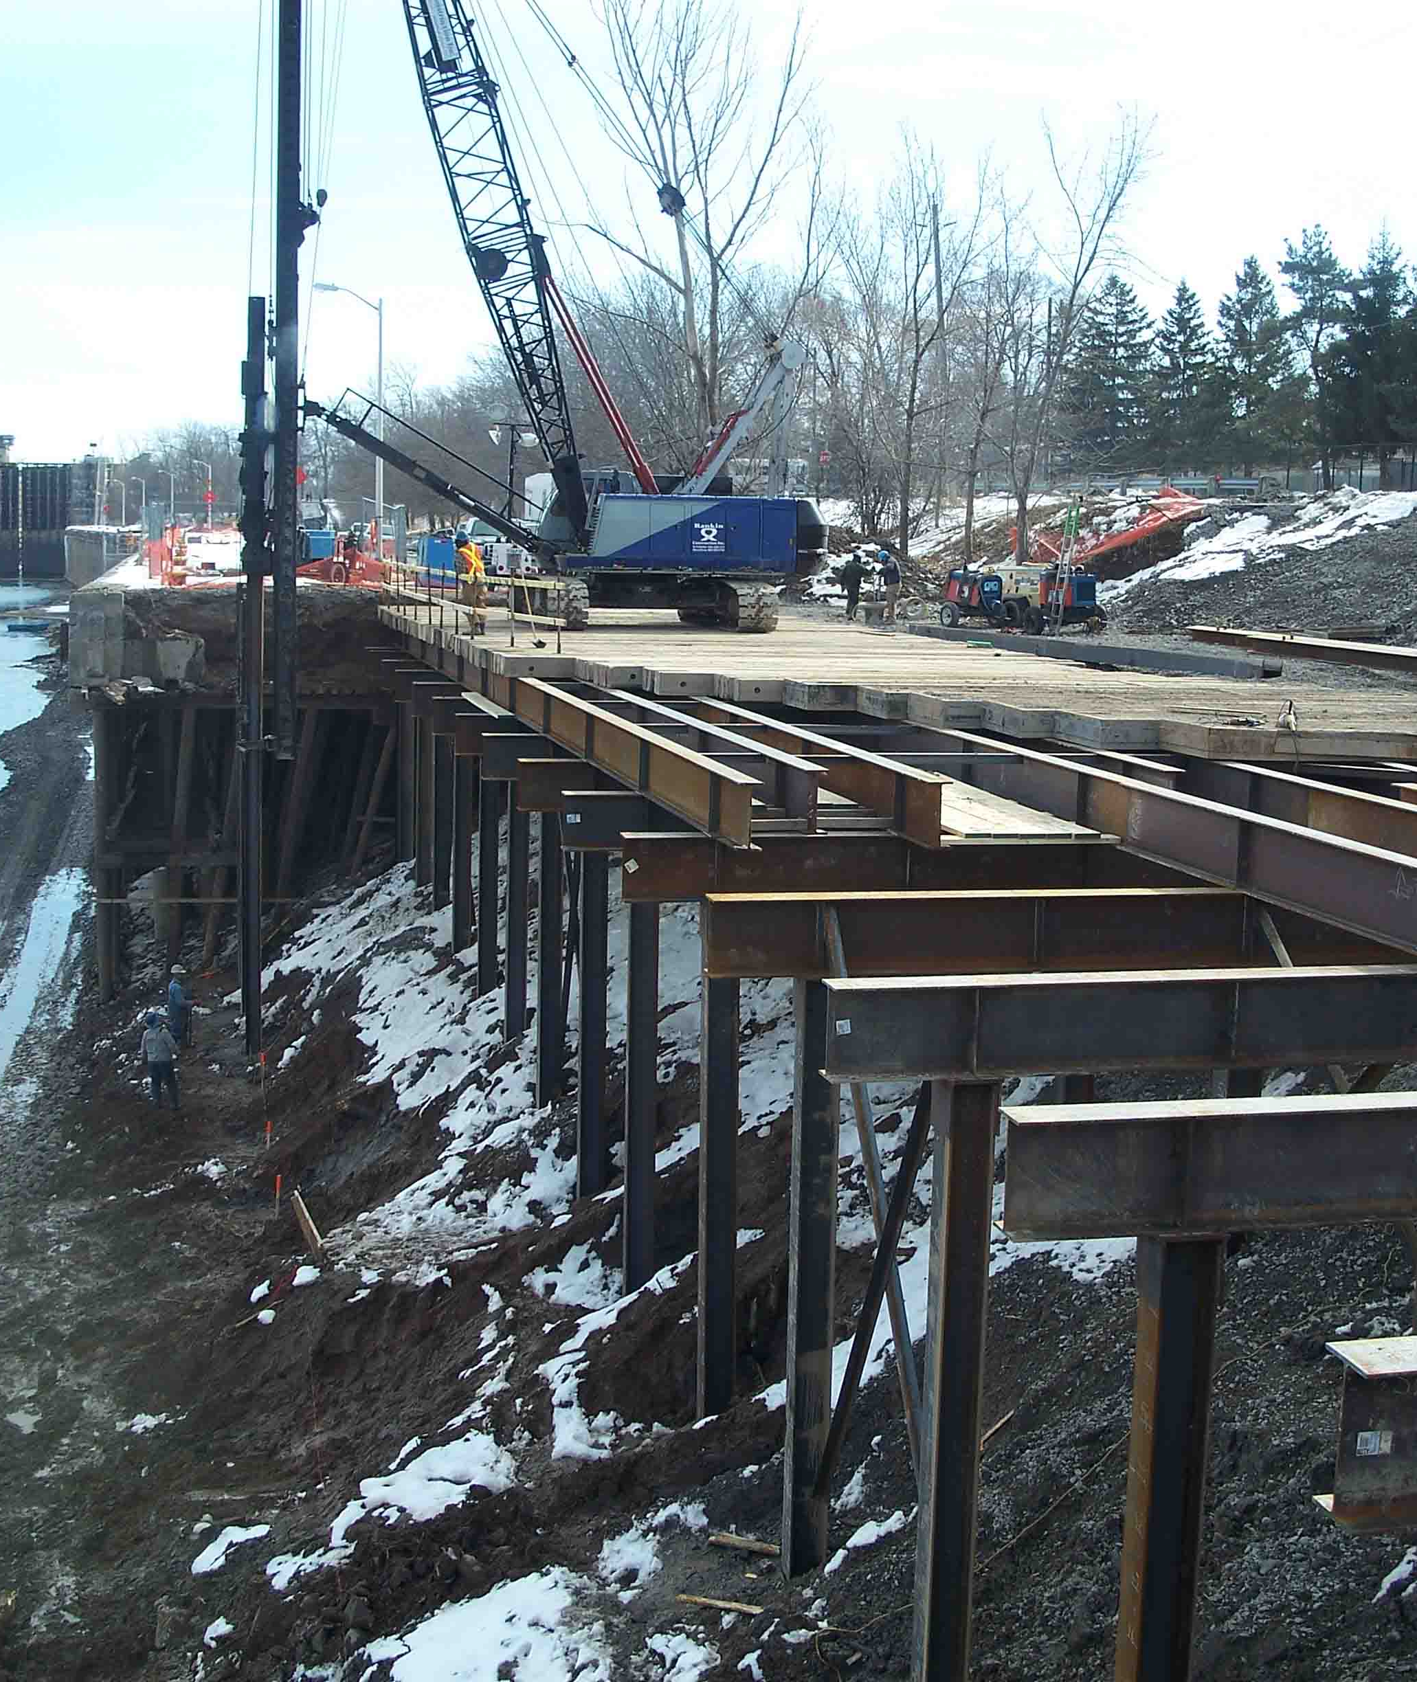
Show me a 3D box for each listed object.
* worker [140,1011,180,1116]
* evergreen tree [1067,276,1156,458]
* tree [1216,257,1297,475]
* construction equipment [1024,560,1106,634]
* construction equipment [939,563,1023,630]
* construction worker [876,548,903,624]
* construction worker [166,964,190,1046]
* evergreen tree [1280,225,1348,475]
[{"bbox_3d":[-9.491,3.827,41.500,0.600,1.713,0.420,3,8,8],"label":"worker"},{"bbox_3d":[20.160,-23.272,120.000,4.400,9.480,4.400,3,8,9],"label":"evergreen tree"},{"bbox_3d":[24.735,-21.257,108.000,3.600,9.780,3.600,3,8,13],"label":"tree"},{"bbox_3d":[7.569,-5.158,50.800,1.250,1.454,1.300,-4,10,-34],"label":"construction equipment"},{"bbox_3d":[5.972,-5.382,52.600,1.200,1.347,1.500,-5,10,-39],"label":"construction equipment"},{"bbox_3d":[4.003,-5.640,53.200,0.500,1.670,0.500,1,8,-6],"label":"construction worker"},{"bbox_3d":[-10.721,3.401,48.500,0.450,1.734,0.500,1,8,-6],"label":"construction worker"},{"bbox_3d":[26.245,-20.992,104.000,3.000,10.919,3.000,4,8,14],"label":"evergreen tree"}]

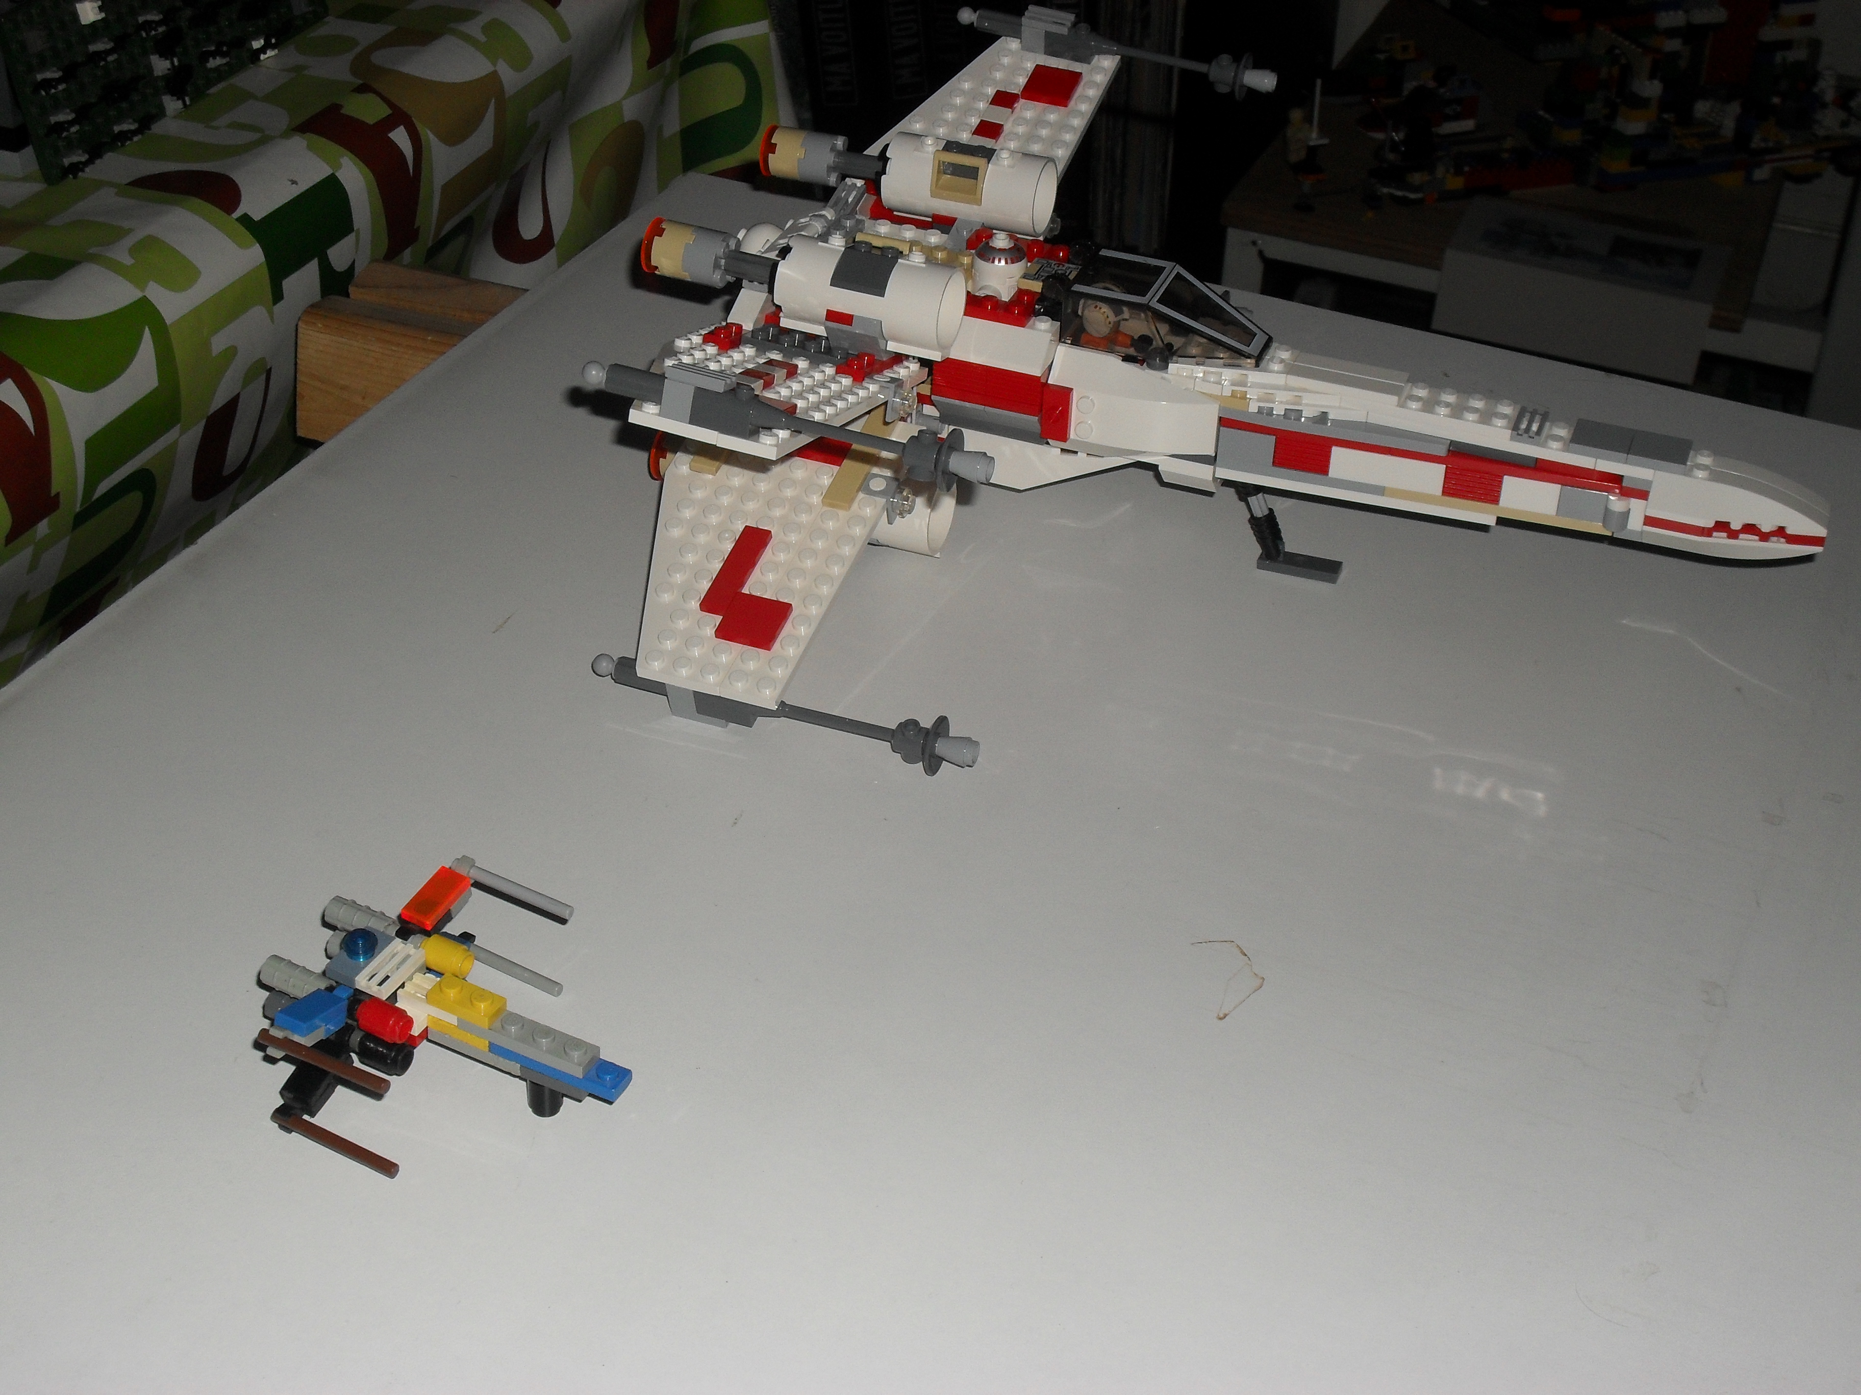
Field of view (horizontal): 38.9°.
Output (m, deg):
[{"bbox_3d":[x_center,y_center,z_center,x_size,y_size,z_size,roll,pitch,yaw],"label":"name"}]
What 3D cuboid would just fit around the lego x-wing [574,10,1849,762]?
[{"bbox_3d":[0.088,-0.084,0.754,0.332,0.109,0.290,14,36,15],"label":"lego x-wing"}]

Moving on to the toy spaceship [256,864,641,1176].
[{"bbox_3d":[-0.104,0.070,0.576,0.087,0.030,0.073,19,37,21],"label":"toy spaceship"}]

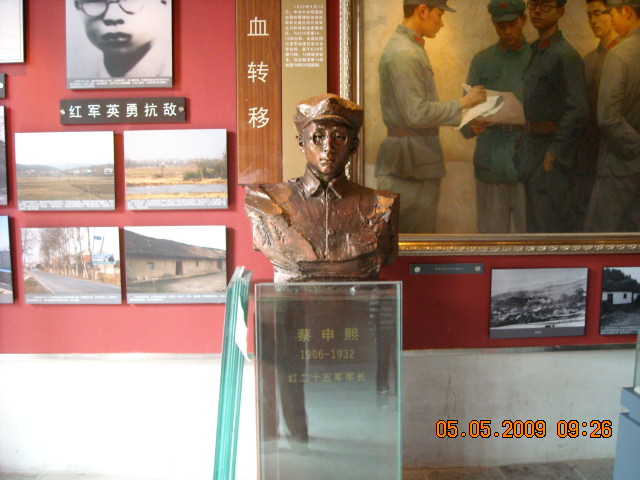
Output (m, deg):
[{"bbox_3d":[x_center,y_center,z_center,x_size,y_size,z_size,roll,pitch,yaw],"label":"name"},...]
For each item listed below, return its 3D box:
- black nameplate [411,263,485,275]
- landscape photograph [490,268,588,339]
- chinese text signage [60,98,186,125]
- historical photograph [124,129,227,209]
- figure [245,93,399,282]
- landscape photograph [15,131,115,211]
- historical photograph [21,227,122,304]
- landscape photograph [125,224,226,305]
[{"bbox_3d":[0.642,0.147,3.267,0.378,0.052,0.015,-1,6,-2],"label":"black nameplate"},{"bbox_3d":[1.115,0.321,3.305,0.500,0.352,0.020,-1,6,-2],"label":"landscape photograph"},{"bbox_3d":[-0.945,-0.621,3.129,0.605,0.117,0.020,-1,6,-2],"label":"chinese text signage"},{"bbox_3d":[-0.699,-0.344,3.167,0.500,0.388,0.020,-1,6,-2],"label":"historical photograph"},{"bbox_3d":[0.006,-0.149,1.935,0.460,0.580,0.280,0,6,0],"label":"figure"},{"bbox_3d":[-1.232,-0.332,3.149,0.485,0.385,0.020,-1,6,-2],"label":"landscape photograph"},{"bbox_3d":[-1.220,0.128,3.197,0.485,0.385,0.020,-1,6,-2],"label":"historical photograph"},{"bbox_3d":[-0.712,0.124,3.216,0.500,0.386,0.020,-1,6,-2],"label":"landscape photograph"}]

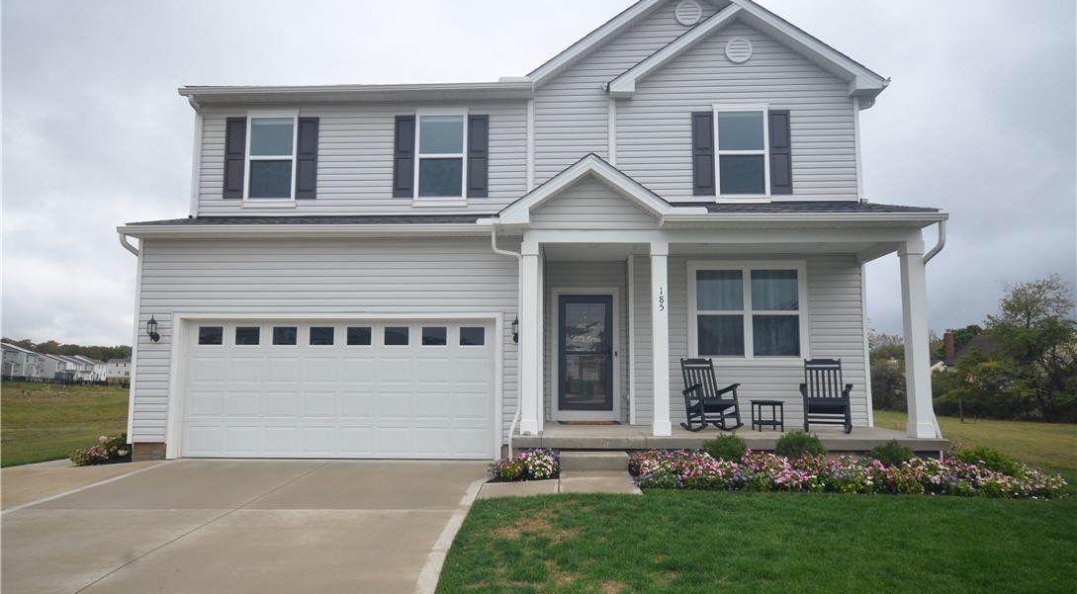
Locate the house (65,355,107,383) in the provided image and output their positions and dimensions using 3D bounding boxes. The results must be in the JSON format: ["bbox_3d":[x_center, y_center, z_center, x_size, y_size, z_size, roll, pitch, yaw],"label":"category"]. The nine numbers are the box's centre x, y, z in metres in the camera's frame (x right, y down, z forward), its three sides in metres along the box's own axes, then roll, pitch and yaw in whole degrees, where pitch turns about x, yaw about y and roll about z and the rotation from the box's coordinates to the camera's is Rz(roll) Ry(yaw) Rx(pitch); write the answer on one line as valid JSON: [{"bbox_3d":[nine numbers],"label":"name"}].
[{"bbox_3d":[-137.577,21.880,190.000,11.500,8.000,11.500,2,-6,-17],"label":"house"}]

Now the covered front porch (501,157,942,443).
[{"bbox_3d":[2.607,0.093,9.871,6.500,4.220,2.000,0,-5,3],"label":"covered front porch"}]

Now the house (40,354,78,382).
[{"bbox_3d":[-132.141,19.536,172.000,11.500,8.000,11.500,2,-6,-17],"label":"house"}]

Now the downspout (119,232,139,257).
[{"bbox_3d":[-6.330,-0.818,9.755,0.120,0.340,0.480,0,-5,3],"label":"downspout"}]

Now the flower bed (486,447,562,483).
[{"bbox_3d":[-0.177,2.233,8.421,0.950,0.290,1.150,0,-5,3],"label":"flower bed"}]

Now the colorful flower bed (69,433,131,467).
[{"bbox_3d":[-6.640,2.329,9.855,0.780,0.430,1.300,0,-5,3],"label":"colorful flower bed"}]

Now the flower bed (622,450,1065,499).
[{"bbox_3d":[3.860,2.215,8.052,5.170,0.320,1.500,0,-5,3],"label":"flower bed"}]

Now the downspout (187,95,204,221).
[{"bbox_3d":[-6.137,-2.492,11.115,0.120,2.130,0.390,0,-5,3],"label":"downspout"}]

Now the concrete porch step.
[{"bbox_3d":[0.763,2.265,8.649,0.915,0.195,0.540,0,-5,3],"label":"concrete porch step"}]

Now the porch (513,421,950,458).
[{"bbox_3d":[2.726,2.204,9.777,6.100,0.220,1.880,0,-5,3],"label":"porch"}]

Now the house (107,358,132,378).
[{"bbox_3d":[-147.440,25.215,222.000,12.000,7.400,10.500,4,-6,-33],"label":"house"}]

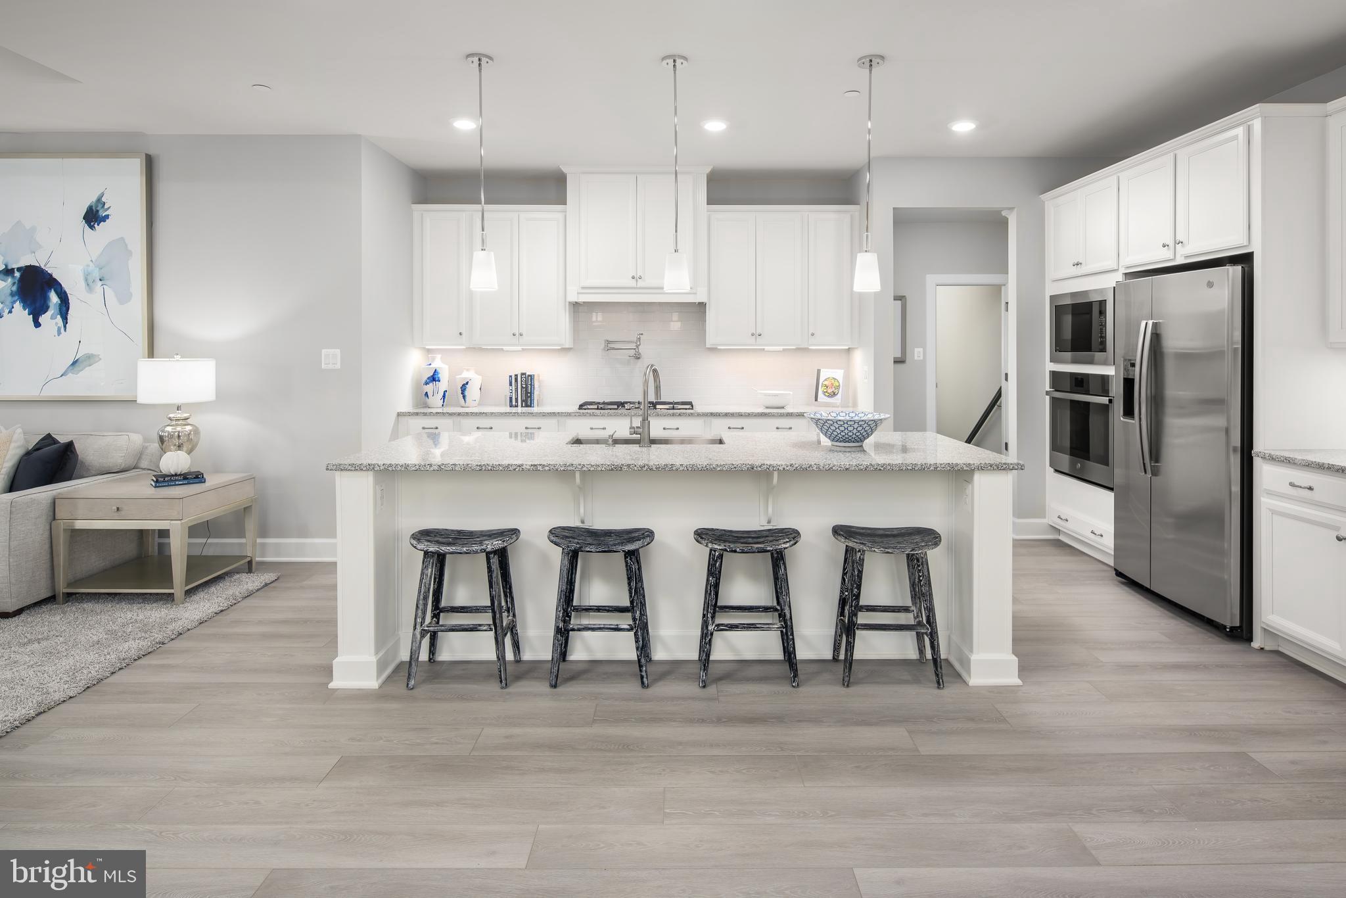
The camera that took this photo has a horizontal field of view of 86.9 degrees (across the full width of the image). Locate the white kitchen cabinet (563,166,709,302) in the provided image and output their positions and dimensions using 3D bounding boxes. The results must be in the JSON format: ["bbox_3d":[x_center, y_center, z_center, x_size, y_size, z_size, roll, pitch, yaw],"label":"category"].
[{"bbox_3d":[-0.278,-1.632,5.535,1.091,1.020,0.465,0,5,0],"label":"white kitchen cabinet"}]

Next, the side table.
[{"bbox_3d":[-2.985,0.506,4.126,0.717,0.591,0.636,0,5,0],"label":"side table"}]

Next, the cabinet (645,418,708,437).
[{"bbox_3d":[0.000,0.168,5.414,0.485,0.869,0.566,0,5,0],"label":"cabinet"}]

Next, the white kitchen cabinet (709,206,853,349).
[{"bbox_3d":[0.830,-1.327,5.550,1.145,1.080,0.340,0,5,1],"label":"white kitchen cabinet"}]

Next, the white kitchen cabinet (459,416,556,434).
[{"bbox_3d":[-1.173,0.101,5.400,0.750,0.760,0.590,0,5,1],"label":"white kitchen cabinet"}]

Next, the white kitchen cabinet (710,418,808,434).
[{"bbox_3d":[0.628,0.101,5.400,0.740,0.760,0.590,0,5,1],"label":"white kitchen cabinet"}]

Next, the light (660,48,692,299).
[{"bbox_3d":[0.012,-1.290,3.360,0.127,1.100,0.127,0,5,1],"label":"light"}]

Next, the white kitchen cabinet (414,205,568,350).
[{"bbox_3d":[-1.360,-1.327,5.550,1.200,1.080,0.340,0,5,1],"label":"white kitchen cabinet"}]

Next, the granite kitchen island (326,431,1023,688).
[{"bbox_3d":[0.012,0.447,3.439,2.871,0.923,1.040,0,5,0],"label":"granite kitchen island"}]

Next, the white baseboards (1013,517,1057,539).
[{"bbox_3d":[2.608,0.572,5.100,0.330,0.150,0.030,0,5,1],"label":"white baseboards"}]

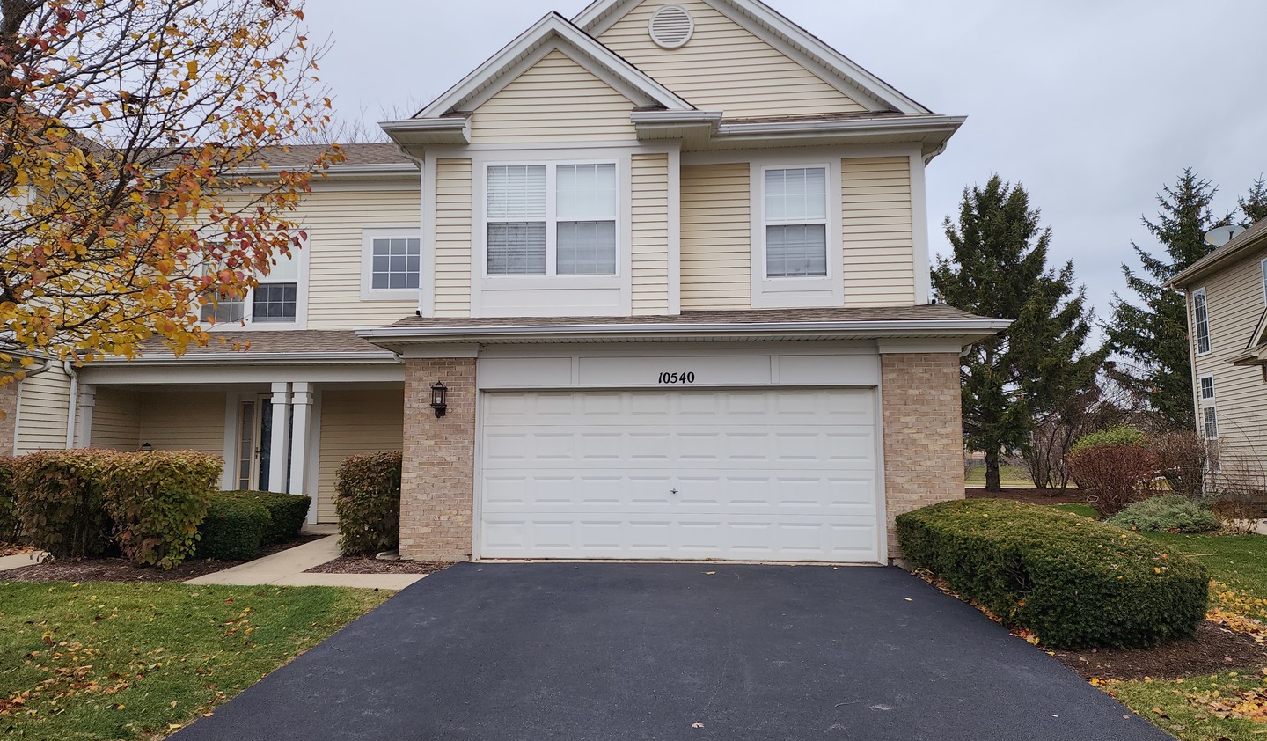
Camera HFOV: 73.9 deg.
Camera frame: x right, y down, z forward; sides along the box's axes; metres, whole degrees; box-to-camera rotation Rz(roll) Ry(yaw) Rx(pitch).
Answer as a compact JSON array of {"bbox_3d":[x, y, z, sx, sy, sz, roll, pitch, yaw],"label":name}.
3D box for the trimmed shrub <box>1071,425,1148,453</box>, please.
[{"bbox_3d":[9.853,1.857,17.472,1.520,1.404,1.520,-1,-7,5],"label":"trimmed shrub"}]

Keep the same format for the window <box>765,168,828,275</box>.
[{"bbox_3d":[2.128,-1.949,11.009,0.820,1.505,0.120,-1,-7,5],"label":"window"}]

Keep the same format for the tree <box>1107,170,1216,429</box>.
[{"bbox_3d":[18.390,-1.441,28.019,5.400,10.758,5.400,0,-6,4],"label":"tree"}]

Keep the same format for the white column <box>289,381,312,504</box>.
[{"bbox_3d":[-5.098,1.316,12.890,0.220,2.245,0.220,0,-6,4],"label":"white column"}]

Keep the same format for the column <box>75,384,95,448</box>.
[{"bbox_3d":[-8.510,1.322,13.056,0.200,2.240,0.200,-1,-7,5],"label":"column"}]

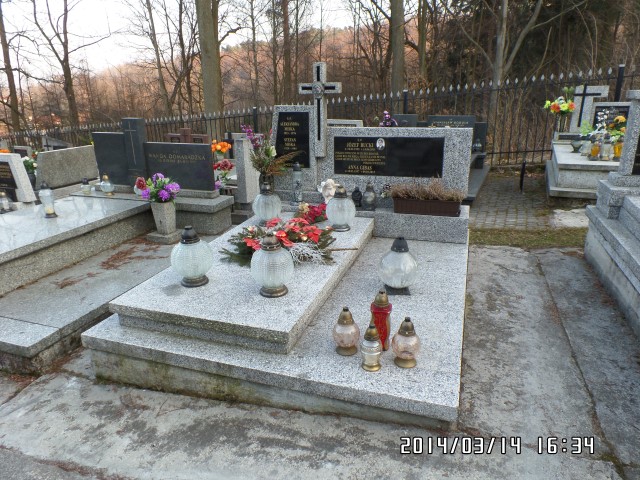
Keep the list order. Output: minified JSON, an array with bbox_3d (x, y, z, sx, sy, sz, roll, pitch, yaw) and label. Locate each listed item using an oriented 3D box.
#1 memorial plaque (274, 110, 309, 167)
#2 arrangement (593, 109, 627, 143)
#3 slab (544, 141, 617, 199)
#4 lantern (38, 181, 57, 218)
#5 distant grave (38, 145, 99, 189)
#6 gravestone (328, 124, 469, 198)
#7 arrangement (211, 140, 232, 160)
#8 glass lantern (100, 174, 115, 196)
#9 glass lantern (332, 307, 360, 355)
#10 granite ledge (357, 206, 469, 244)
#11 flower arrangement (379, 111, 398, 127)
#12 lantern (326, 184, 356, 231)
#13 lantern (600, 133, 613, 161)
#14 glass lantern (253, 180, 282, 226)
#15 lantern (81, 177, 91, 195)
[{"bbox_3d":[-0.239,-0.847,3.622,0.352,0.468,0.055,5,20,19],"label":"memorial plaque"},{"bbox_3d":[3.976,-1.575,5.850,0.427,0.440,0.316,5,19,19],"label":"arrangement"},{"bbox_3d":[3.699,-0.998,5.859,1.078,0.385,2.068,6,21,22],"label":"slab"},{"bbox_3d":[-2.526,-0.381,3.946,0.135,0.317,0.135,5,19,19],"label":"lantern"},{"bbox_3d":[-2.760,-0.798,4.605,0.110,0.368,0.748,5,20,19],"label":"distant grave"},{"bbox_3d":[0.610,-0.663,3.654,1.293,0.572,0.130,5,20,18],"label":"gravestone"},{"bbox_3d":[-1.274,-1.158,5.500,0.272,0.259,0.233,5,19,19],"label":"arrangement"},{"bbox_3d":[-2.303,-0.598,4.628,0.132,0.232,0.132,5,20,18],"label":"glass lantern"},{"bbox_3d":[0.128,0.424,2.020,0.128,0.236,0.128,-2,18,1],"label":"glass lantern"},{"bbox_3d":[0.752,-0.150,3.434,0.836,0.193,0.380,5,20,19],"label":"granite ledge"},{"bbox_3d":[0.979,-1.707,6.075,0.286,0.264,0.253,5,20,19],"label":"flower arrangement"},{"bbox_3d":[0.168,-0.254,3.375,0.234,0.350,0.234,-2,19,1],"label":"lantern"},{"bbox_3d":[3.544,-1.158,5.258,0.127,0.319,0.127,5,20,19],"label":"lantern"},{"bbox_3d":[-0.468,-0.307,3.624,0.250,0.367,0.250,-2,18,1],"label":"glass lantern"},{"bbox_3d":[-2.630,-0.614,4.786,0.101,0.180,0.101,5,20,18],"label":"lantern"}]

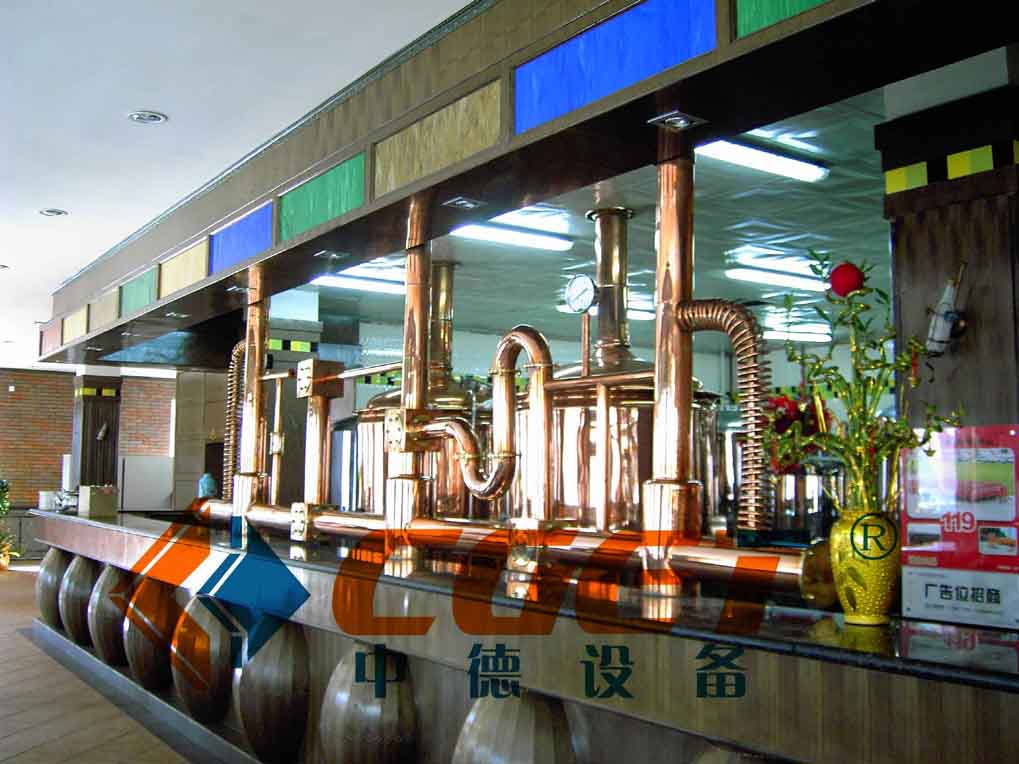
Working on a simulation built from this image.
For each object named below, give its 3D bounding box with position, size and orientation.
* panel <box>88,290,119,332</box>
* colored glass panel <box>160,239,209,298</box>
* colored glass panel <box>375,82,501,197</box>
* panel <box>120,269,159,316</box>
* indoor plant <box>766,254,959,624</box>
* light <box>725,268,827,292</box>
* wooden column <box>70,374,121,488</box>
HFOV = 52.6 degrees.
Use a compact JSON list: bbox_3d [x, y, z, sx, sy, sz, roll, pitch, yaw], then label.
[{"bbox_3d":[-2.720,-0.476,6.923,0.030,0.206,0.767,4,-6,-36],"label":"panel"},{"bbox_3d":[-1.758,-0.602,5.563,0.030,0.206,0.793,4,-6,-36],"label":"colored glass panel"},{"bbox_3d":[-0.251,-0.794,3.453,0.030,0.206,0.801,4,-6,-36],"label":"colored glass panel"},{"bbox_3d":[-2.243,-0.540,6.248,0.030,0.206,0.778,4,-6,-36],"label":"panel"},{"bbox_3d":[0.941,0.142,2.747,0.481,0.969,0.410,-1,-5,19],"label":"indoor plant"},{"bbox_3d":[2.059,-0.771,7.823,1.220,0.070,0.080,4,-6,-36],"label":"light"},{"bbox_3d":[-3.747,0.547,9.322,0.335,1.190,0.335,4,-6,-36],"label":"wooden column"}]

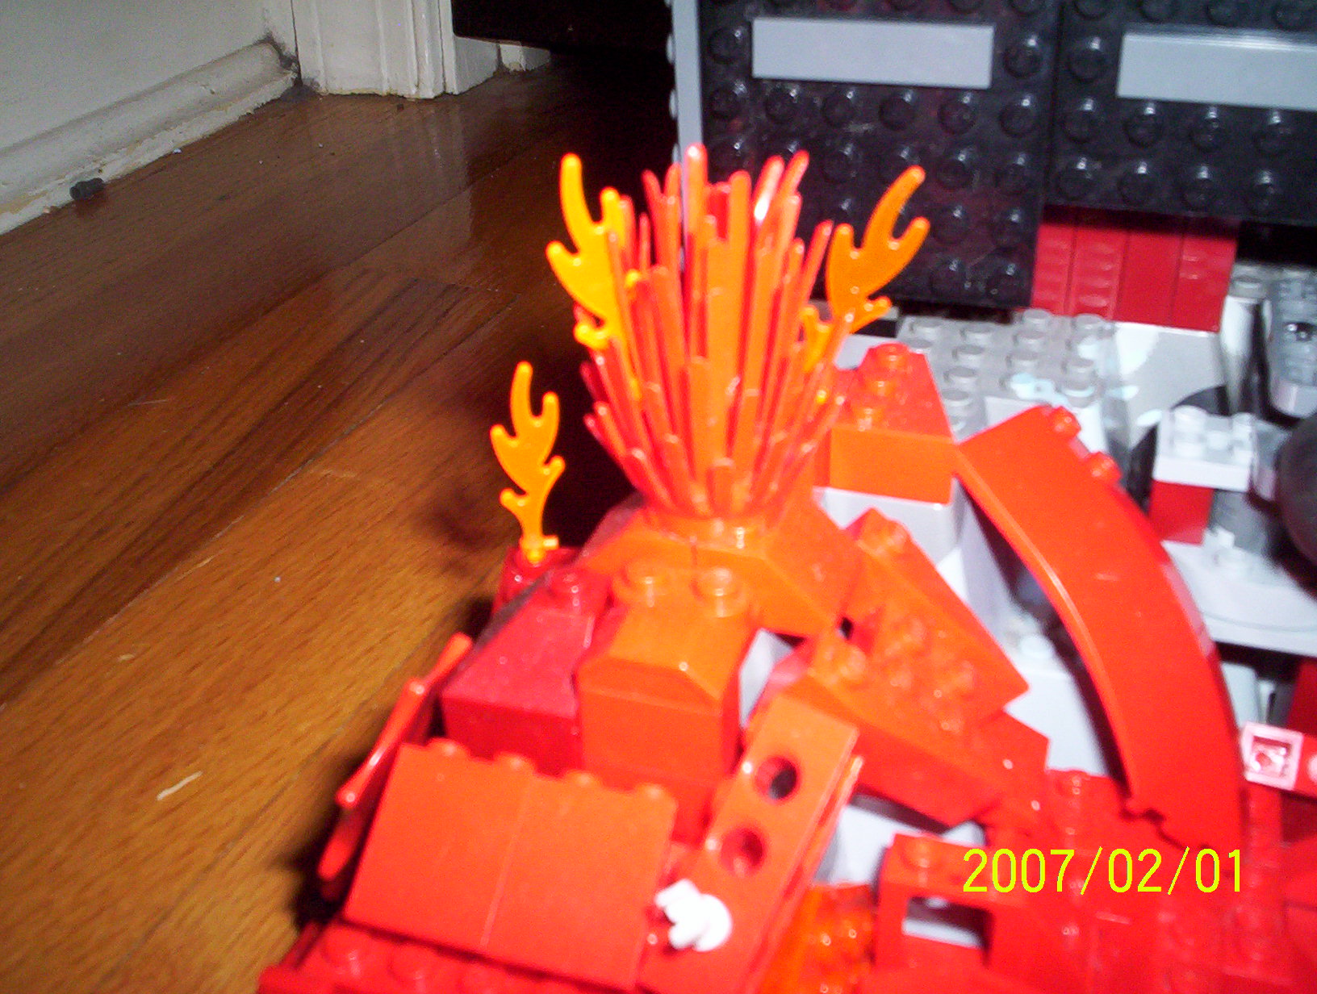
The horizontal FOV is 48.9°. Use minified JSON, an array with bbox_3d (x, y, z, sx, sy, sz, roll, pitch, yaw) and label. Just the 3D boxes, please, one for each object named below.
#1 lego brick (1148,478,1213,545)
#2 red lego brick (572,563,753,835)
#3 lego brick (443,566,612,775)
[{"bbox_3d":[0.075,0.000,0.209,0.008,0.010,0.009,8,33,17],"label":"lego brick"},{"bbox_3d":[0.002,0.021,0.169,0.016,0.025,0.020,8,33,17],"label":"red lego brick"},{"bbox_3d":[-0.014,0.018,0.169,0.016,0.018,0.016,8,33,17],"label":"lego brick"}]

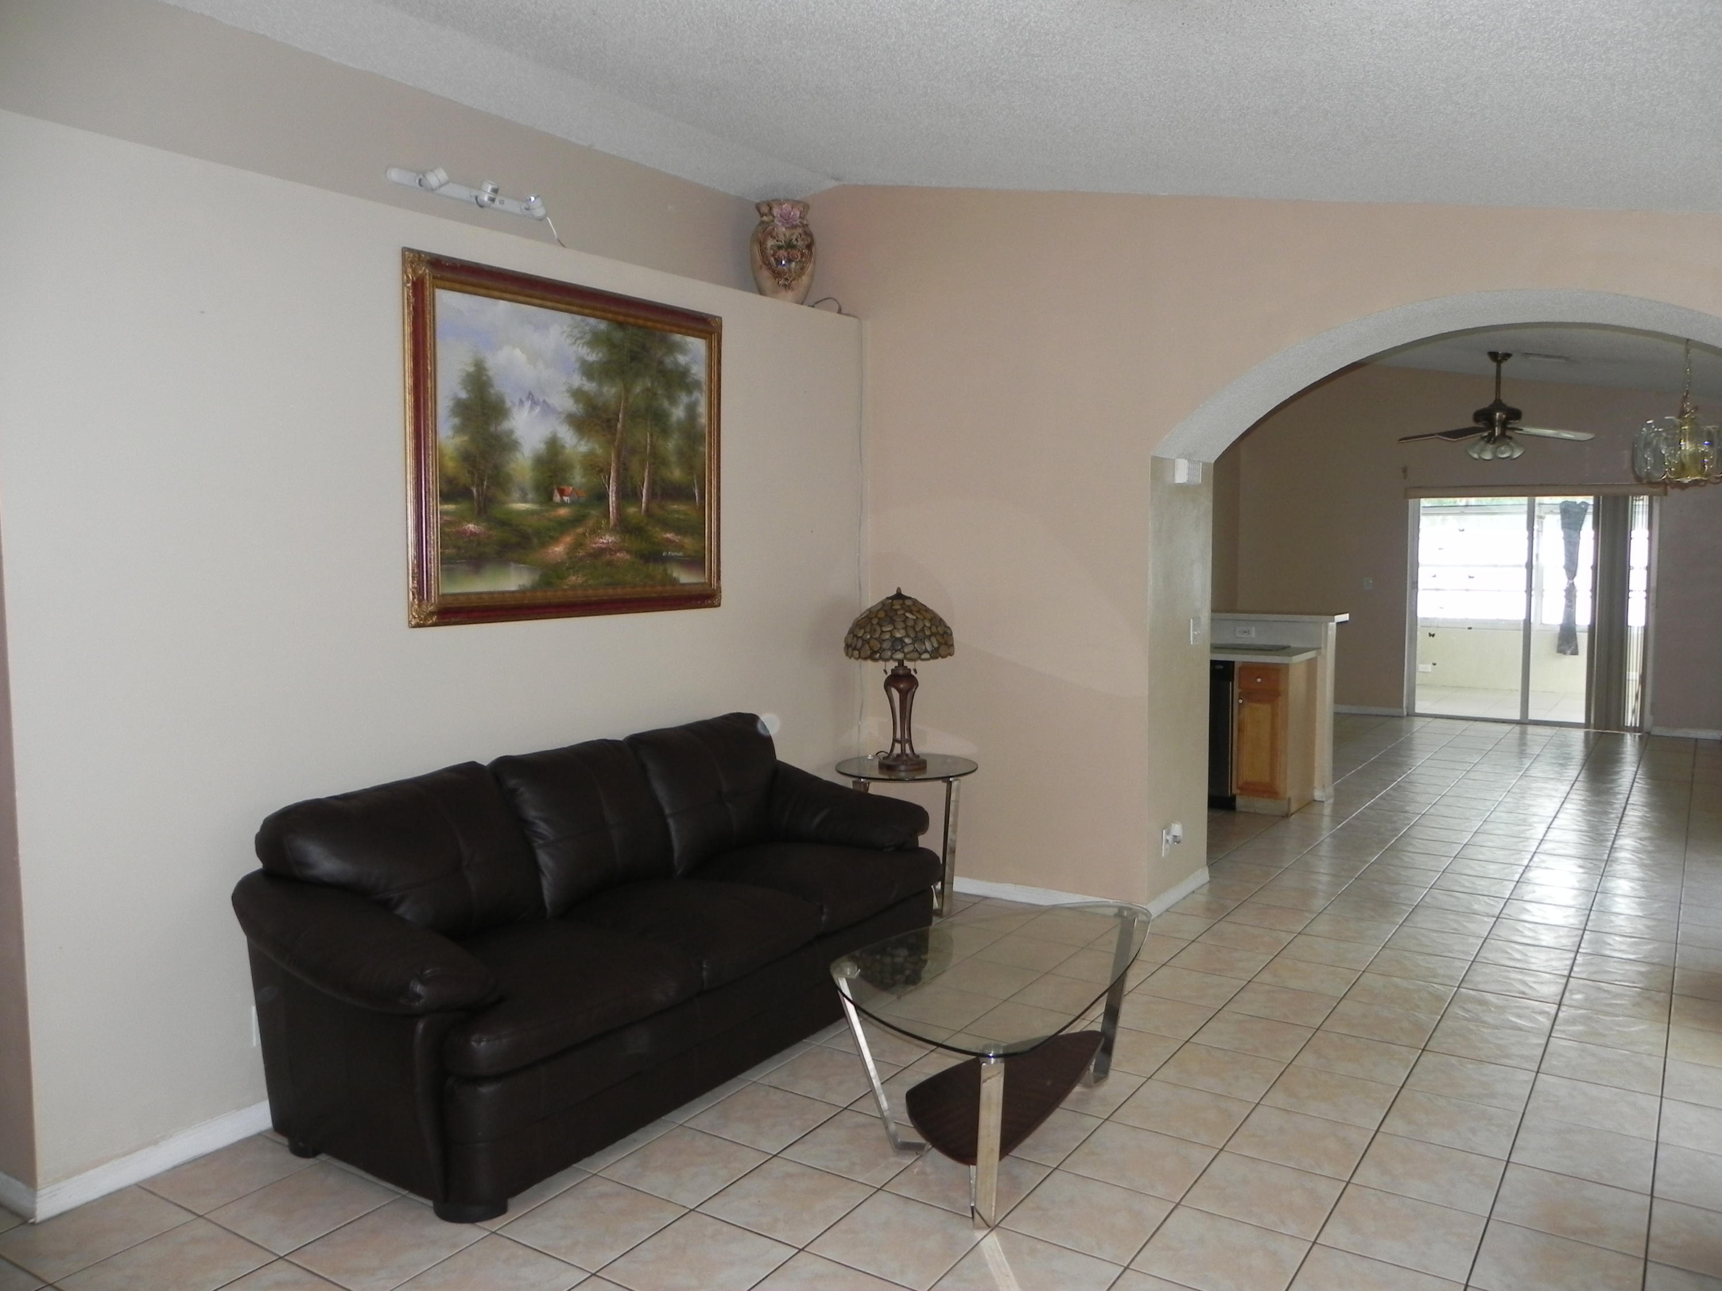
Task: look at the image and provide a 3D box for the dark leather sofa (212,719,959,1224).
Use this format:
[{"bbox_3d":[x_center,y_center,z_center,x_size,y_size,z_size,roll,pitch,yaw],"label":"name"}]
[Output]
[{"bbox_3d":[-0.655,0.783,3.950,0.877,0.927,2.173,3,6,33],"label":"dark leather sofa"}]

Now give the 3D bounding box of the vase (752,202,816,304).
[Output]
[{"bbox_3d":[-0.331,-1.665,5.551,0.284,0.478,0.284,-1,5,-3],"label":"vase"}]

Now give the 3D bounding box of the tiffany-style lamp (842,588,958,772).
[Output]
[{"bbox_3d":[0.171,0.142,5.374,0.458,0.753,0.458,0,5,2],"label":"tiffany-style lamp"}]

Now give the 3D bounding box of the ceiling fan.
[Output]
[{"bbox_3d":[4.415,-1.666,8.978,1.276,0.738,1.276,2,5,26],"label":"ceiling fan"}]

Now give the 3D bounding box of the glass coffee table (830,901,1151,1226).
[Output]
[{"bbox_3d":[0.390,1.050,3.462,0.698,0.466,1.276,3,6,33],"label":"glass coffee table"}]

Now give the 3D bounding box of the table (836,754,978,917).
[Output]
[{"bbox_3d":[0.195,0.813,5.463,0.598,0.613,0.598,0,5,2],"label":"table"}]

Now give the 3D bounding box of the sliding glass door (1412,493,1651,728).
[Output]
[{"bbox_3d":[5.484,-0.327,10.687,1.814,1.974,0.120,3,6,33],"label":"sliding glass door"}]

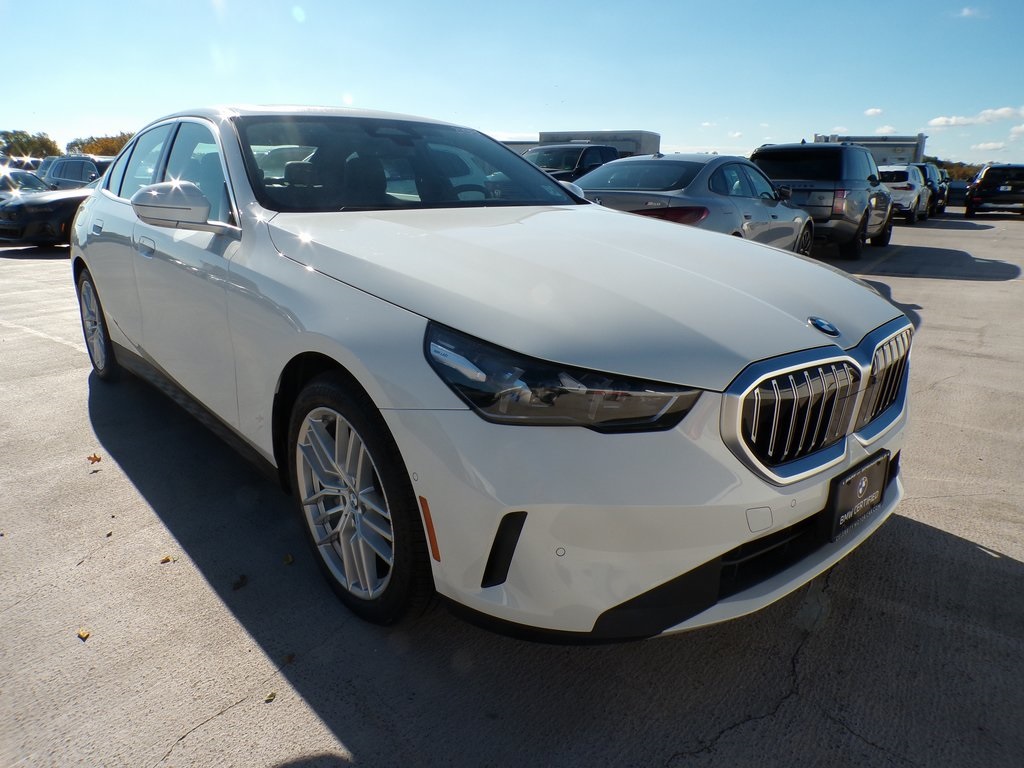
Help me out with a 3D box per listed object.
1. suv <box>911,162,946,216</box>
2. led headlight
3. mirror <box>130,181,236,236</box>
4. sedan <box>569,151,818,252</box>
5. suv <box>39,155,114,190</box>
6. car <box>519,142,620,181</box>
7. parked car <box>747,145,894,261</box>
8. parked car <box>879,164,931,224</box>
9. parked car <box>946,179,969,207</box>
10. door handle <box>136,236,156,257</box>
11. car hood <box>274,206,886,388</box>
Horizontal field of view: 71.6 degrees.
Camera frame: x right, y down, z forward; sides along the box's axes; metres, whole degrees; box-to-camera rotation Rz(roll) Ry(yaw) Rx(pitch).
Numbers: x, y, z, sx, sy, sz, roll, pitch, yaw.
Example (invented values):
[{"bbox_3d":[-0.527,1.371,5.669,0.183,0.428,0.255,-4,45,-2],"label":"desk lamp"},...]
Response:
[{"bbox_3d":[15.153,-7.353,26.996,1.980,1.800,4.950,12,19,33],"label":"suv"},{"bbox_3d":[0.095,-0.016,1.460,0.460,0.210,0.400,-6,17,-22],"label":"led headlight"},{"bbox_3d":[-1.017,-0.551,2.215,0.240,0.165,0.300,-13,21,-38],"label":"mirror"},{"bbox_3d":[2.155,-1.930,8.349,1.852,1.448,4.783,11,19,34],"label":"sedan"},{"bbox_3d":[-12.320,-6.087,21.803,4.800,1.720,1.930,10,19,30],"label":"suv"},{"bbox_3d":[1.400,-4.475,16.457,2.000,1.900,5.600,11,19,34],"label":"car"},{"bbox_3d":[5.597,-3.349,12.755,2.000,1.810,5.000,11,19,33],"label":"parked car"},{"bbox_3d":[12.104,-6.037,22.578,1.880,1.660,4.650,11,19,33],"label":"parked car"},{"bbox_3d":[24.676,-10.579,39.098,1.860,1.480,4.600,11,19,33],"label":"parked car"},{"bbox_3d":[-1.432,-0.543,2.806,0.045,0.070,0.200,-13,21,-38],"label":"door handle"},{"bbox_3d":[0.302,-0.373,2.218,1.650,0.330,1.550,-13,21,-38],"label":"car hood"}]

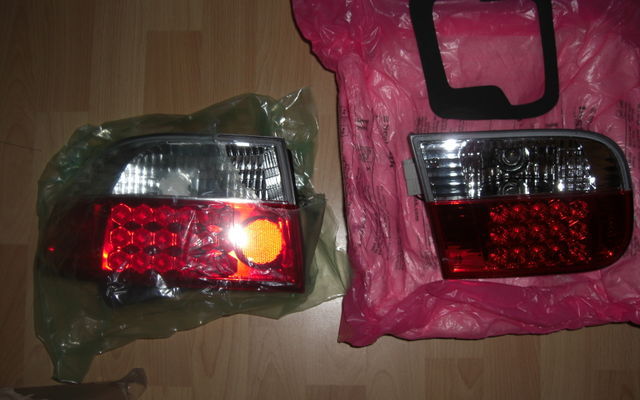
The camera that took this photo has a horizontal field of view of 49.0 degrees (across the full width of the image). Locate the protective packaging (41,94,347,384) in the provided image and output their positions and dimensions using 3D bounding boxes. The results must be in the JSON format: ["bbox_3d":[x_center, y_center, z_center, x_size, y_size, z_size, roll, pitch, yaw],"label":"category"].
[{"bbox_3d":[-0.148,0.034,0.756,0.348,0.120,0.304,-6,83,-1],"label":"protective packaging"}]

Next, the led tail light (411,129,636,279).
[{"bbox_3d":[0.209,0.009,0.756,0.228,0.085,0.151,0,83,0],"label":"led tail light"}]

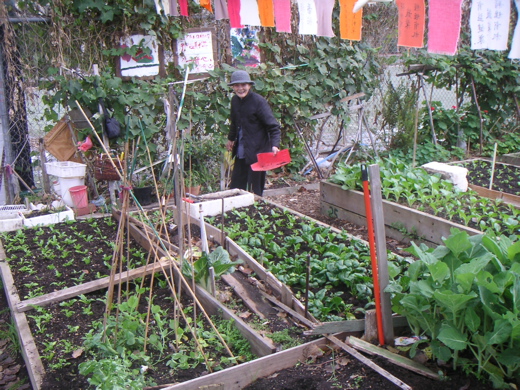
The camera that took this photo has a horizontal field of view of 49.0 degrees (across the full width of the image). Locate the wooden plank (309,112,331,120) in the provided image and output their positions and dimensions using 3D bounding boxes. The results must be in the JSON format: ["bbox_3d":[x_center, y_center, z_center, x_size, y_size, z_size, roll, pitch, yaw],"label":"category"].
[{"bbox_3d":[0.778,-1.024,7.400,0.320,0.045,0.030,-17,18,-21],"label":"wooden plank"}]

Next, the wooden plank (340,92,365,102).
[{"bbox_3d":[1.199,-1.260,7.400,0.360,0.045,0.030,-19,19,-21],"label":"wooden plank"}]

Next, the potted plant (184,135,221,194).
[{"bbox_3d":[-0.673,-0.294,6.665,0.410,0.710,0.400,-2,14,0],"label":"potted plant"}]

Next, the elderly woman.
[{"bbox_3d":[-0.089,-0.578,6.000,0.520,1.480,0.420,6,14,25],"label":"elderly woman"}]

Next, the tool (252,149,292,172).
[{"bbox_3d":[0.107,-0.356,5.800,0.380,0.200,0.170,-5,13,18],"label":"tool"}]

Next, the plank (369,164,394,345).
[{"bbox_3d":[0.630,0.326,2.955,0.048,0.985,0.045,-10,14,-11],"label":"plank"}]

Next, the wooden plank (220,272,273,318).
[{"bbox_3d":[-0.087,0.659,3.829,0.130,0.030,0.760,-8,15,-21],"label":"wooden plank"}]

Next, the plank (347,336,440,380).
[{"bbox_3d":[0.647,0.805,2.815,0.494,0.030,0.080,14,18,39],"label":"plank"}]

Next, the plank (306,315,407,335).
[{"bbox_3d":[0.504,0.674,2.950,0.580,0.062,0.030,-2,13,-10],"label":"plank"}]

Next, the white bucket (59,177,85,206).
[{"bbox_3d":[-2.097,-0.044,6.350,0.290,0.360,0.290,-1,13,-6],"label":"white bucket"}]

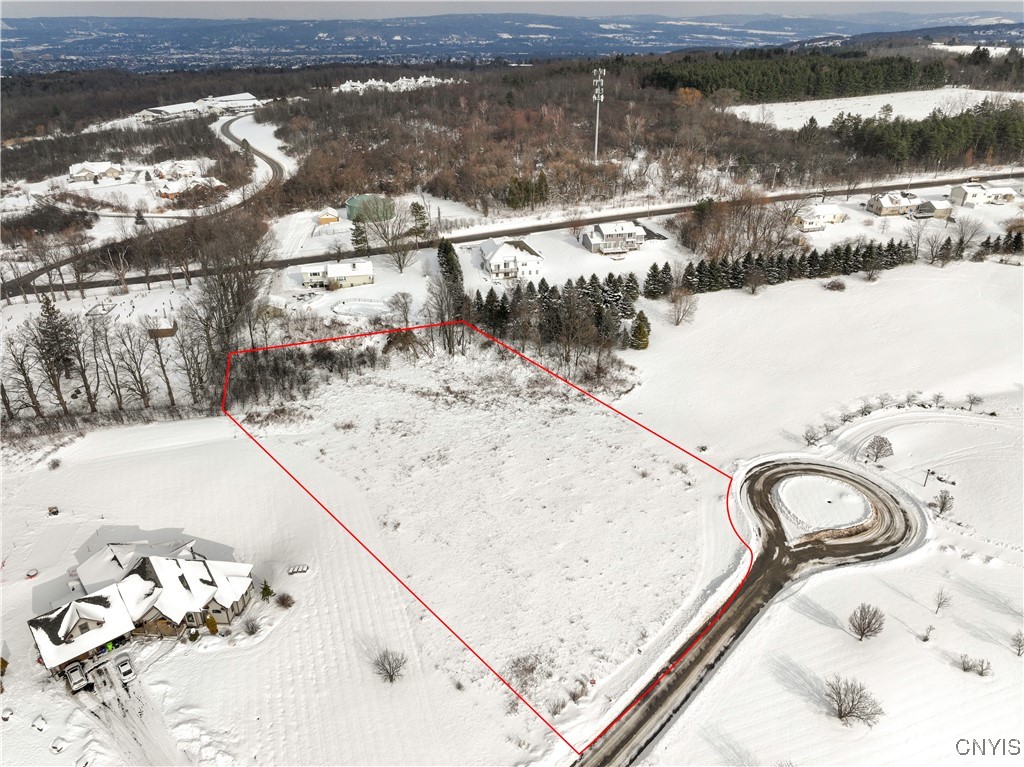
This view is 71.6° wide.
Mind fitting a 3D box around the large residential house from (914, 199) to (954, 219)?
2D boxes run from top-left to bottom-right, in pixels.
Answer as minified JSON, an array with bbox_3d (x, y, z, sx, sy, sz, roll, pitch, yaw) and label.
[{"bbox_3d":[163.146,-67.832,274.195,8.000,5.600,9.500,-4,28,-8],"label":"large residential house"}]

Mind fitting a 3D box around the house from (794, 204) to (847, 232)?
[{"bbox_3d":[111.735,-60.485,260.117,15.500,6.000,10.000,-4,27,-6],"label":"house"}]

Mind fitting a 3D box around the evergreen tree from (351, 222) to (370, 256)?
[{"bbox_3d":[-52.413,-50.257,244.226,6.000,11.700,6.000,-1,27,0],"label":"evergreen tree"}]

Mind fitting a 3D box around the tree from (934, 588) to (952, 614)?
[{"bbox_3d":[65.516,33.383,108.338,2.200,4.500,2.200,0,27,0],"label":"tree"}]

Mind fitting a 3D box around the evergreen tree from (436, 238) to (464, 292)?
[{"bbox_3d":[-17.340,-32.740,196.820,7.210,15.240,7.210,-1,27,0],"label":"evergreen tree"}]

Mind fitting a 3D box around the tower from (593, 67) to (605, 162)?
[{"bbox_3d":[41.170,-126.540,337.760,5.470,42.850,5.470,-1,27,0],"label":"tower"}]

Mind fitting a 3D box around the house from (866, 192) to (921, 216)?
[{"bbox_3d":[157.557,-74.392,293.006,18.500,6.500,9.500,-9,29,-16],"label":"house"}]

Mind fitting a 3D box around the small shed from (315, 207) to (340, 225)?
[{"bbox_3d":[-69.437,-63.312,268.417,6.500,4.530,6.300,-3,27,-5],"label":"small shed"}]

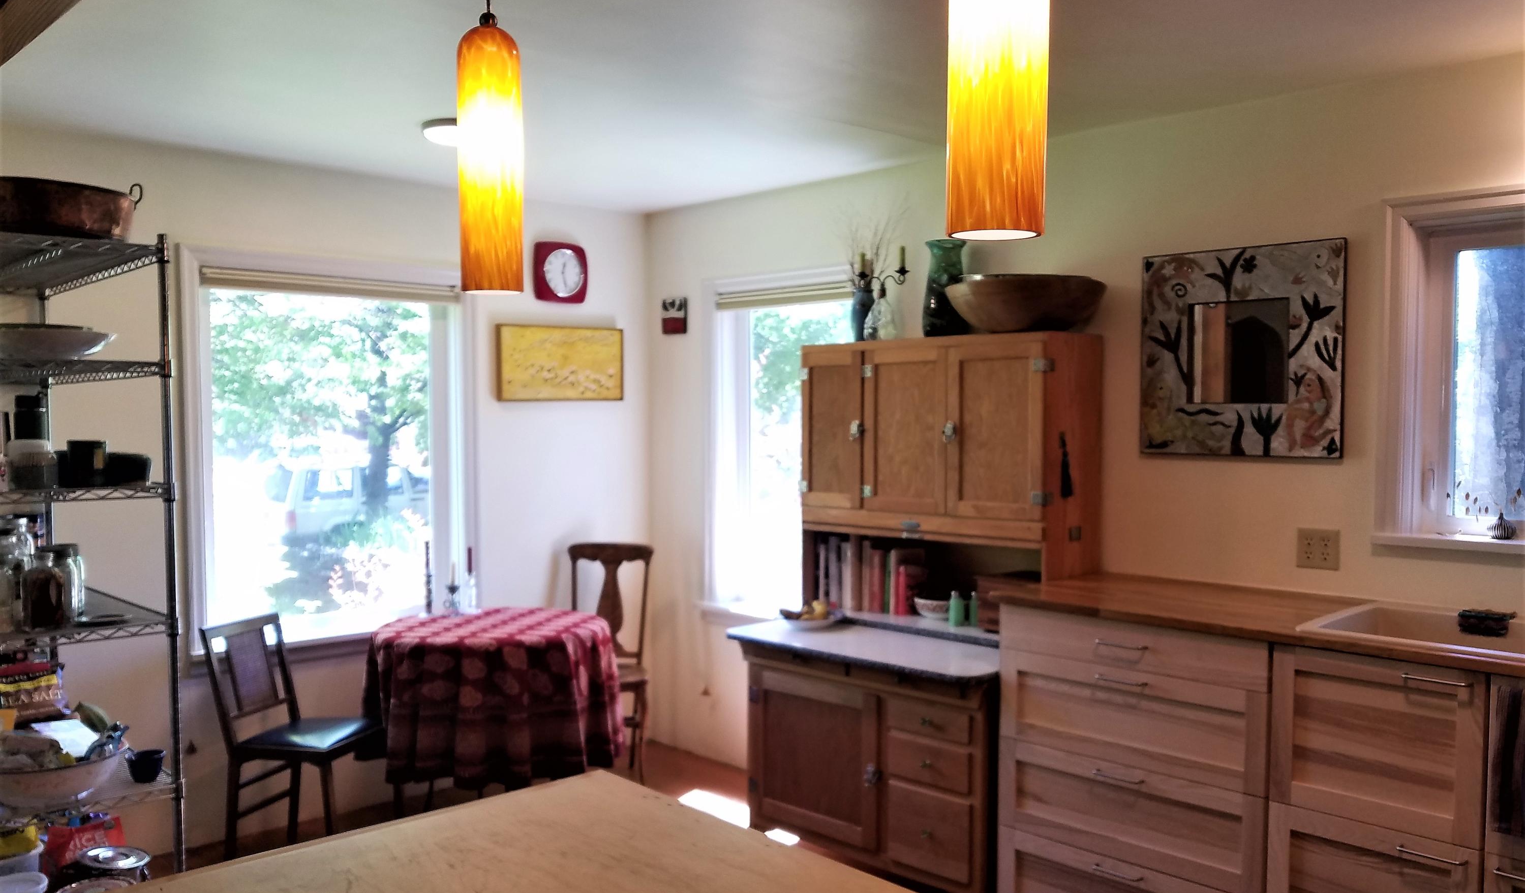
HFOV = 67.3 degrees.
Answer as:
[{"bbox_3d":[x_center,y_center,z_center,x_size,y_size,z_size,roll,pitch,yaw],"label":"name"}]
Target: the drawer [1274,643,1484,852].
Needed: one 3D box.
[{"bbox_3d":[1.536,0.671,2.771,0.450,0.384,0.450,2,3,44],"label":"drawer"}]

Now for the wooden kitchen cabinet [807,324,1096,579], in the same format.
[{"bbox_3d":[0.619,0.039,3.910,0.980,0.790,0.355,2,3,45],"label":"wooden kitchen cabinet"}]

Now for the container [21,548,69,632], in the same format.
[{"bbox_3d":[-1.643,0.334,2.604,0.100,0.178,0.100,2,3,45],"label":"container"}]

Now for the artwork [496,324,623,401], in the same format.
[{"bbox_3d":[-0.852,-0.351,4.901,0.035,0.320,0.635,2,3,44],"label":"artwork"}]

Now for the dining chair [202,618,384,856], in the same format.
[{"bbox_3d":[-1.534,0.991,3.810,0.460,0.840,0.410,0,2,12],"label":"dining chair"}]

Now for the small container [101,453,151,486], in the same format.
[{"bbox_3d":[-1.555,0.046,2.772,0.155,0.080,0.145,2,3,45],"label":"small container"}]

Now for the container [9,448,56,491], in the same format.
[{"bbox_3d":[-1.637,0.050,2.559,0.108,0.100,0.108,2,3,45],"label":"container"}]

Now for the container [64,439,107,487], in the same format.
[{"bbox_3d":[-1.566,0.038,2.651,0.093,0.105,0.093,2,3,45],"label":"container"}]

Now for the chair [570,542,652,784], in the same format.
[{"bbox_3d":[-0.675,0.925,4.740,0.430,0.960,0.480,0,2,7],"label":"chair"}]

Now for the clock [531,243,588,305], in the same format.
[{"bbox_3d":[-0.864,-0.735,4.895,0.055,0.230,0.230,2,3,45],"label":"clock"}]

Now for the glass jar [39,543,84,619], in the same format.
[{"bbox_3d":[-1.683,0.322,2.750,0.096,0.174,0.096,2,3,44],"label":"glass jar"}]

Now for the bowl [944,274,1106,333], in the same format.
[{"bbox_3d":[0.830,-0.430,3.618,0.500,0.165,0.500,0,2,0],"label":"bowl"}]

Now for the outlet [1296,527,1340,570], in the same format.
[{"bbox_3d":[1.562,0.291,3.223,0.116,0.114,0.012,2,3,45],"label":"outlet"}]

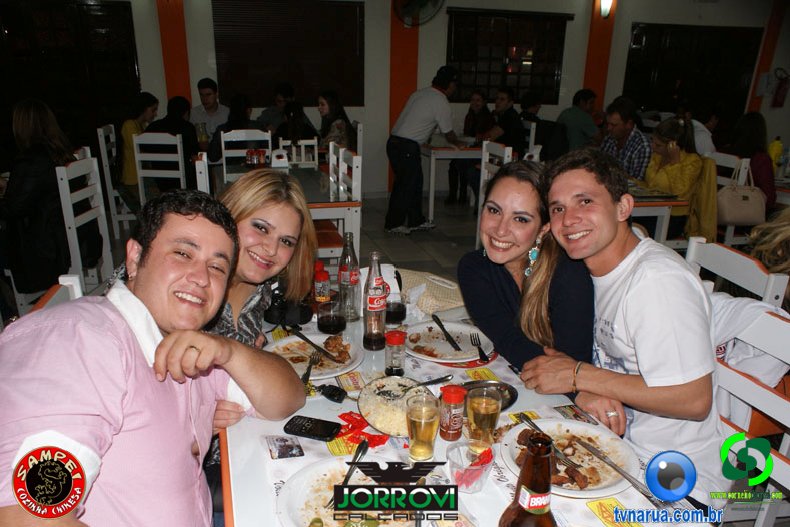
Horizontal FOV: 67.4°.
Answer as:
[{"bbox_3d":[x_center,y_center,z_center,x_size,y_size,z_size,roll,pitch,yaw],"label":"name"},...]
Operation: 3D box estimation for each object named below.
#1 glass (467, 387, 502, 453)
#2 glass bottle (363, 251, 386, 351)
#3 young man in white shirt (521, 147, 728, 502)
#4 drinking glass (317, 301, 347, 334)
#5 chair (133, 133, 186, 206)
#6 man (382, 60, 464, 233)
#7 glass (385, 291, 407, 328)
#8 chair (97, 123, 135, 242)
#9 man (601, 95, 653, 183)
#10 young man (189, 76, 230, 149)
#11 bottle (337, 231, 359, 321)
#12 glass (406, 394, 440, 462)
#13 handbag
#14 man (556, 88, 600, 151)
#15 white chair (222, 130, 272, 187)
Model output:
[{"bbox_3d":[0.165,0.292,1.092,0.060,0.108,0.060,3,18,8],"label":"glass"},{"bbox_3d":[-0.048,0.091,1.436,0.061,0.245,0.061,1,19,0],"label":"glass bottle"},{"bbox_3d":[0.592,0.420,1.415,0.720,1.320,0.550,-6,20,-20],"label":"young man in white shirt"},{"bbox_3d":[-0.168,0.143,1.590,0.074,0.083,0.074,1,19,0],"label":"drinking glass"},{"bbox_3d":[-1.856,-0.637,5.004,0.420,0.950,0.450,3,19,4],"label":"chair"},{"bbox_3d":[0.256,-1.065,5.531,0.740,1.500,0.520,-4,19,-15],"label":"man"},{"bbox_3d":[-0.005,0.121,1.587,0.077,0.084,0.077,1,19,0],"label":"glass"},{"bbox_3d":[-2.241,-0.727,5.257,0.470,0.950,0.420,-2,19,-8],"label":"chair"},{"bbox_3d":[1.539,-0.541,4.386,0.750,1.290,0.500,-13,23,-36],"label":"man"},{"bbox_3d":[-1.756,-1.053,5.630,0.500,1.300,0.750,-2,18,-9],"label":"young man"},{"bbox_3d":[-0.122,0.033,1.576,0.061,0.245,0.061,1,19,0],"label":"bottle"},{"bbox_3d":[0.055,0.324,1.168,0.066,0.120,0.066,1,19,0],"label":"glass"},{"bbox_3d":[2.266,-0.444,3.870,0.300,0.410,0.140,8,20,18],"label":"handbag"},{"bbox_3d":[1.957,-1.124,6.132,0.750,1.250,0.480,-9,20,-28],"label":"man"},{"bbox_3d":[-1.317,-0.750,5.363,0.420,0.910,0.460,-3,18,-13],"label":"white chair"}]

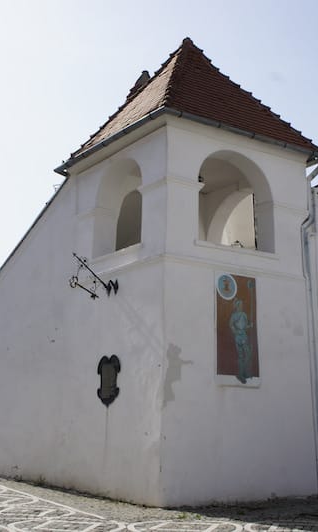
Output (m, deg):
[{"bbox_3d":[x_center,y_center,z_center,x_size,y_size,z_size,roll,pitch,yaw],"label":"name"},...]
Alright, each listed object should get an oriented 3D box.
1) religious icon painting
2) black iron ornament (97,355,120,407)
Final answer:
[{"bbox_3d":[1.679,1.351,15.488,1.140,2.360,0.050,9,-15,-35],"label":"religious icon painting"},{"bbox_3d":[-1.076,2.436,15.528,0.080,1.070,0.740,9,-15,-35],"label":"black iron ornament"}]

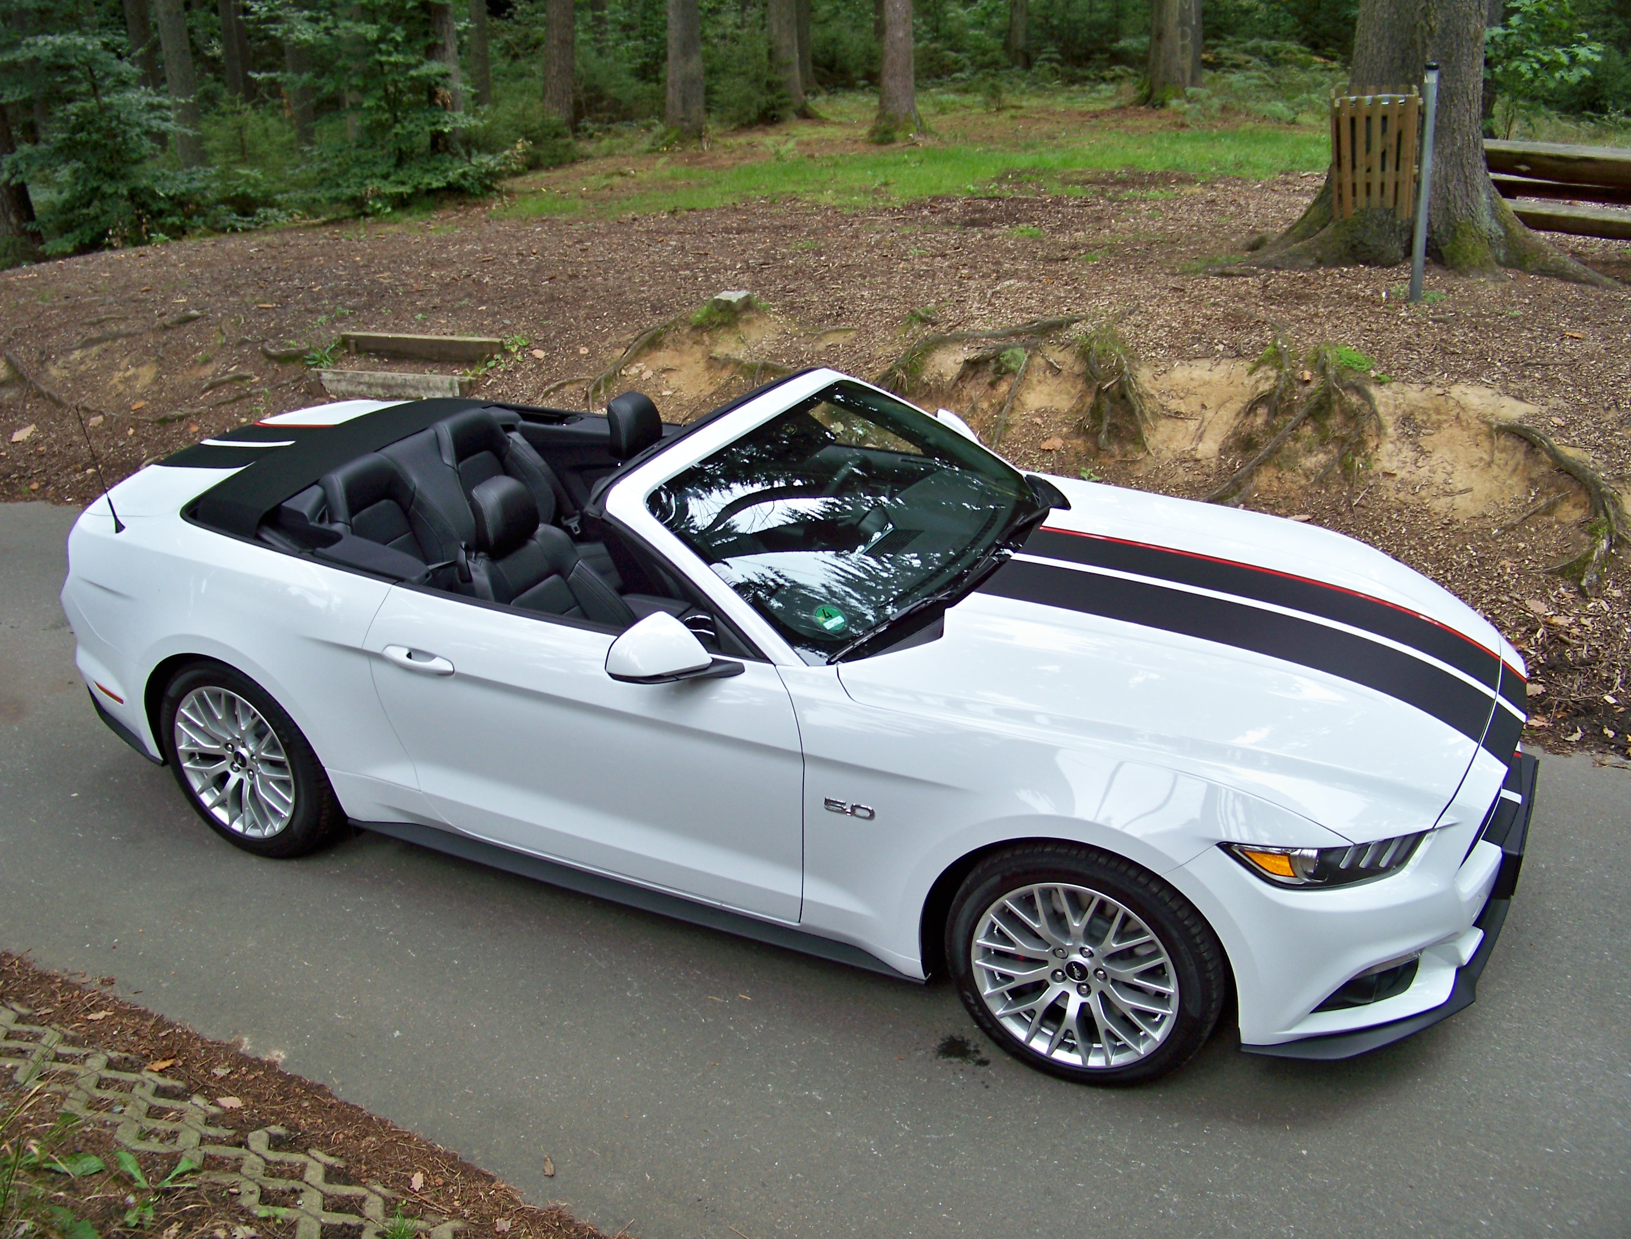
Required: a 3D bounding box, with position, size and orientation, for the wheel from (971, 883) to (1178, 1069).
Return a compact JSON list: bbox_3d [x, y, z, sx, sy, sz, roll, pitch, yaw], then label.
[{"bbox_3d":[0.656,0.825,3.850,0.515,0.515,0.200,10,26,25],"label":"wheel"}]

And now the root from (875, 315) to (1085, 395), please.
[{"bbox_3d":[0.766,-1.249,7.411,0.980,0.340,0.360,-2,23,0],"label":"root"}]

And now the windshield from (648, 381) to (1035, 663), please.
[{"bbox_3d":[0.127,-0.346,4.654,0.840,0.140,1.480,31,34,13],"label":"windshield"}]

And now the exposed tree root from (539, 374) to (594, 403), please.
[{"bbox_3d":[-1.360,-1.262,8.544,0.400,0.110,0.120,-19,29,-33],"label":"exposed tree root"}]

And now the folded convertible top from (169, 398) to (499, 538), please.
[{"bbox_3d":[-1.642,-0.538,5.554,0.600,0.230,1.440,10,27,25],"label":"folded convertible top"}]

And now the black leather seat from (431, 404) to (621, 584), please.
[{"bbox_3d":[-0.991,-0.389,5.679,0.740,0.670,0.500,10,27,25],"label":"black leather seat"}]

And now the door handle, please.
[{"bbox_3d":[-1.116,0.108,4.391,0.260,0.055,0.060,10,27,25],"label":"door handle"}]

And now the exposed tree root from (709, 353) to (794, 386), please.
[{"bbox_3d":[-0.312,-1.232,7.651,0.420,0.140,0.200,-2,23,0],"label":"exposed tree root"}]

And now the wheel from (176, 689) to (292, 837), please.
[{"bbox_3d":[-1.774,0.414,5.013,0.515,0.515,0.220,10,27,25],"label":"wheel"}]

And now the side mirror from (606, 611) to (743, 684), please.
[{"bbox_3d":[-0.352,0.070,3.926,0.250,0.165,0.230,10,26,25],"label":"side mirror"}]

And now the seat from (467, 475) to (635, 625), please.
[{"bbox_3d":[-0.652,0.005,4.795,0.840,0.900,0.540,10,27,25],"label":"seat"}]

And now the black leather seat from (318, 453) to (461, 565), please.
[{"bbox_3d":[-1.341,-0.183,5.153,0.580,0.620,0.500,10,26,25],"label":"black leather seat"}]

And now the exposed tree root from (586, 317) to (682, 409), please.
[{"bbox_3d":[-0.908,-1.323,7.966,0.320,0.340,0.560,10,26,25],"label":"exposed tree root"}]

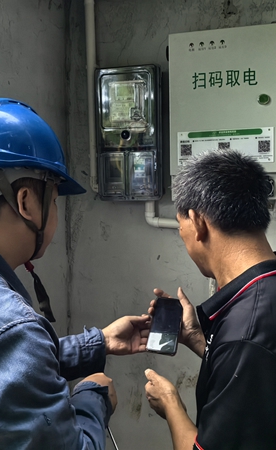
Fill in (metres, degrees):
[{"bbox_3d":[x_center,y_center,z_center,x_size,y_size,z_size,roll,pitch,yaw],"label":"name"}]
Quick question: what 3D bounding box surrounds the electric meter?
[{"bbox_3d":[-0.017,-0.283,1.487,0.192,0.400,0.112,0,5,14],"label":"electric meter"}]

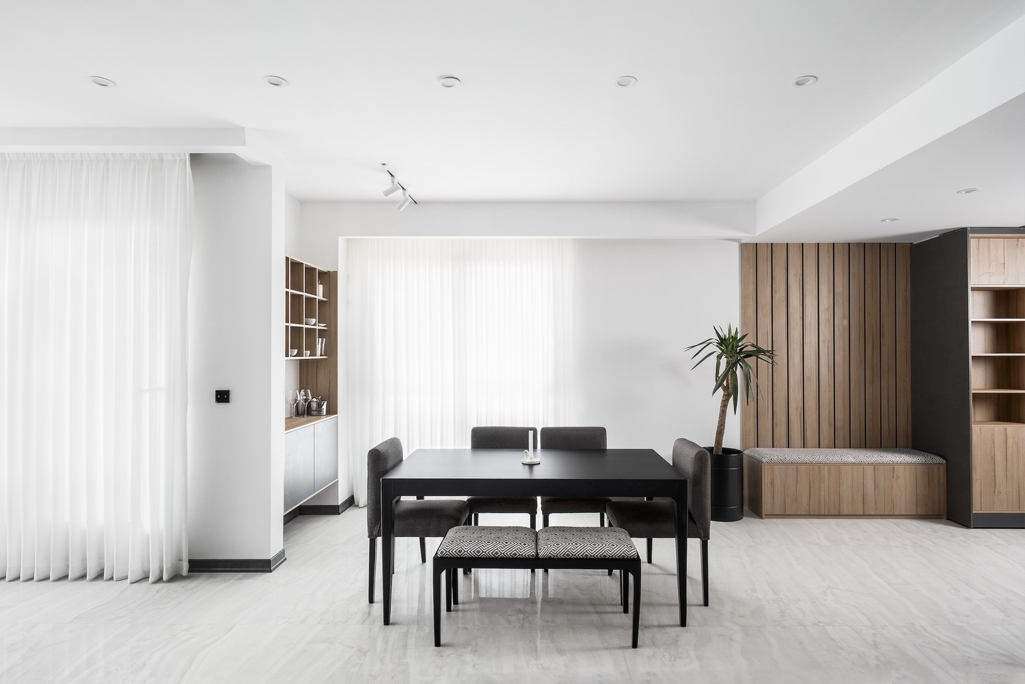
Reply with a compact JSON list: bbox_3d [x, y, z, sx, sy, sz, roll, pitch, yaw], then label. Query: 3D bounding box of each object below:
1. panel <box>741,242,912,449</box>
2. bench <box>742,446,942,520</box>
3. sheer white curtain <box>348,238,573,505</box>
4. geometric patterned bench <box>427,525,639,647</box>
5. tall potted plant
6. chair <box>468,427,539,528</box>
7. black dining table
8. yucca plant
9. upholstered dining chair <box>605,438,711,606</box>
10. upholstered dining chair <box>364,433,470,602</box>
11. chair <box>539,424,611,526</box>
[{"bbox_3d":[2.870,0.082,4.714,1.560,1.980,0.040,0,-1,1],"label":"panel"},{"bbox_3d":[2.895,1.230,4.522,1.550,0.520,0.400,0,-1,1],"label":"bench"},{"bbox_3d":[-0.472,0.256,4.688,2.030,2.450,0.130,0,-1,1],"label":"sheer white curtain"},{"bbox_3d":[0.122,1.232,2.657,1.000,0.475,0.400,0,-1,1],"label":"geometric patterned bench"},{"bbox_3d":[1.885,0.668,4.413,0.760,1.640,0.680,0,-1,0],"label":"tall potted plant"},{"bbox_3d":[-0.056,1.044,3.514,0.460,0.870,0.530,0,-1,1],"label":"chair"},{"bbox_3d":[0.120,1.094,3.063,1.600,0.760,0.800,0,-1,1],"label":"black dining table"},{"bbox_3d":[1.885,0.413,4.406,0.760,1.130,0.680,0,-1,0],"label":"yucca plant"},{"bbox_3d":[0.838,1.039,3.069,0.530,0.870,0.460,0,-1,1],"label":"upholstered dining chair"},{"bbox_3d":[-0.540,1.039,3.099,0.530,0.870,0.460,0,-1,1],"label":"upholstered dining chair"},{"bbox_3d":[0.425,1.044,3.514,0.460,0.870,0.530,0,-1,1],"label":"chair"}]

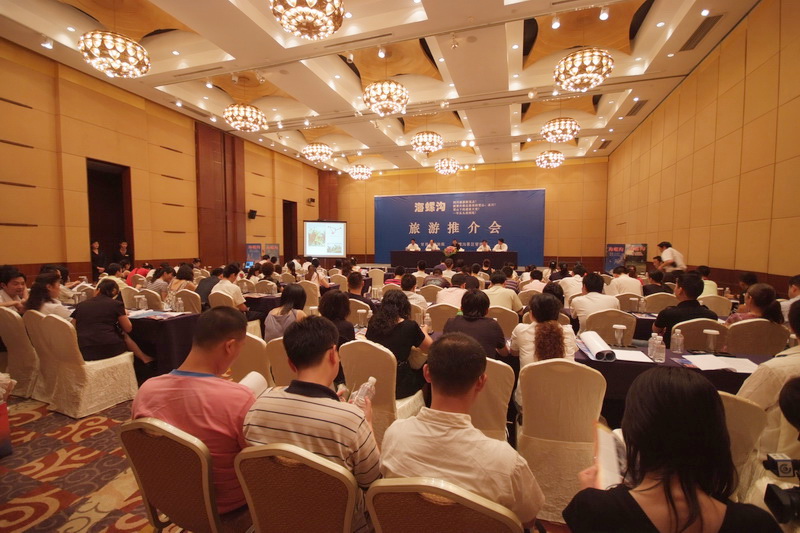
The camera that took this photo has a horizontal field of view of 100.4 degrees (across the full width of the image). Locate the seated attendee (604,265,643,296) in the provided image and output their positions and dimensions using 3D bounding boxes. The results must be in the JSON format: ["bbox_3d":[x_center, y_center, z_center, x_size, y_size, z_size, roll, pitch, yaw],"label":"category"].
[{"bbox_3d":[3.480,0.647,5.330,0.520,1.300,0.750,1,3,15],"label":"seated attendee"}]

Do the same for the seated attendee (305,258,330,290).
[{"bbox_3d":[-1.568,0.570,6.551,0.500,1.230,0.750,2,4,34],"label":"seated attendee"}]

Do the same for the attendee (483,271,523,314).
[{"bbox_3d":[1.217,0.703,3.931,0.480,1.290,0.760,1,3,20],"label":"attendee"}]

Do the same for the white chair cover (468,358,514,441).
[{"bbox_3d":[0.459,0.949,2.115,0.460,0.910,0.540,1,3,14],"label":"white chair cover"}]

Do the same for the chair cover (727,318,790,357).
[{"bbox_3d":[3.305,0.928,3.310,0.455,0.933,0.540,1,3,12],"label":"chair cover"}]

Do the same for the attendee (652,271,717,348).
[{"bbox_3d":[2.810,0.718,3.457,0.520,1.330,0.750,1,3,12],"label":"attendee"}]

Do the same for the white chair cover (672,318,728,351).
[{"bbox_3d":[2.690,0.899,3.113,0.450,0.935,0.520,1,3,19],"label":"white chair cover"}]

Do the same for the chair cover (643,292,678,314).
[{"bbox_3d":[3.711,0.831,4.849,0.470,0.935,0.540,1,3,20],"label":"chair cover"}]

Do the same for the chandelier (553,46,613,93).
[{"bbox_3d":[3.884,-4.139,7.061,1.114,0.608,1.114,1,3,19],"label":"chandelier"}]

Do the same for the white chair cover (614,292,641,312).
[{"bbox_3d":[3.242,0.829,4.880,0.470,0.935,0.540,1,3,20],"label":"white chair cover"}]

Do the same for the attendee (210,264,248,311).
[{"bbox_3d":[-2.308,0.619,5.021,0.500,1.300,0.780,1,3,21],"label":"attendee"}]

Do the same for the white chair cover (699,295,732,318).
[{"bbox_3d":[4.192,0.844,4.613,0.470,0.935,0.540,1,3,20],"label":"white chair cover"}]

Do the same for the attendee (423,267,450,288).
[{"bbox_3d":[0.658,0.606,5.773,0.520,1.180,0.750,1,3,17],"label":"attendee"}]

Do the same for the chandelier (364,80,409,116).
[{"bbox_3d":[-0.367,-4.345,8.656,1.180,0.550,1.180,0,3,0],"label":"chandelier"}]

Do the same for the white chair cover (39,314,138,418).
[{"bbox_3d":[-2.935,0.862,3.187,0.470,0.910,0.540,2,4,24],"label":"white chair cover"}]

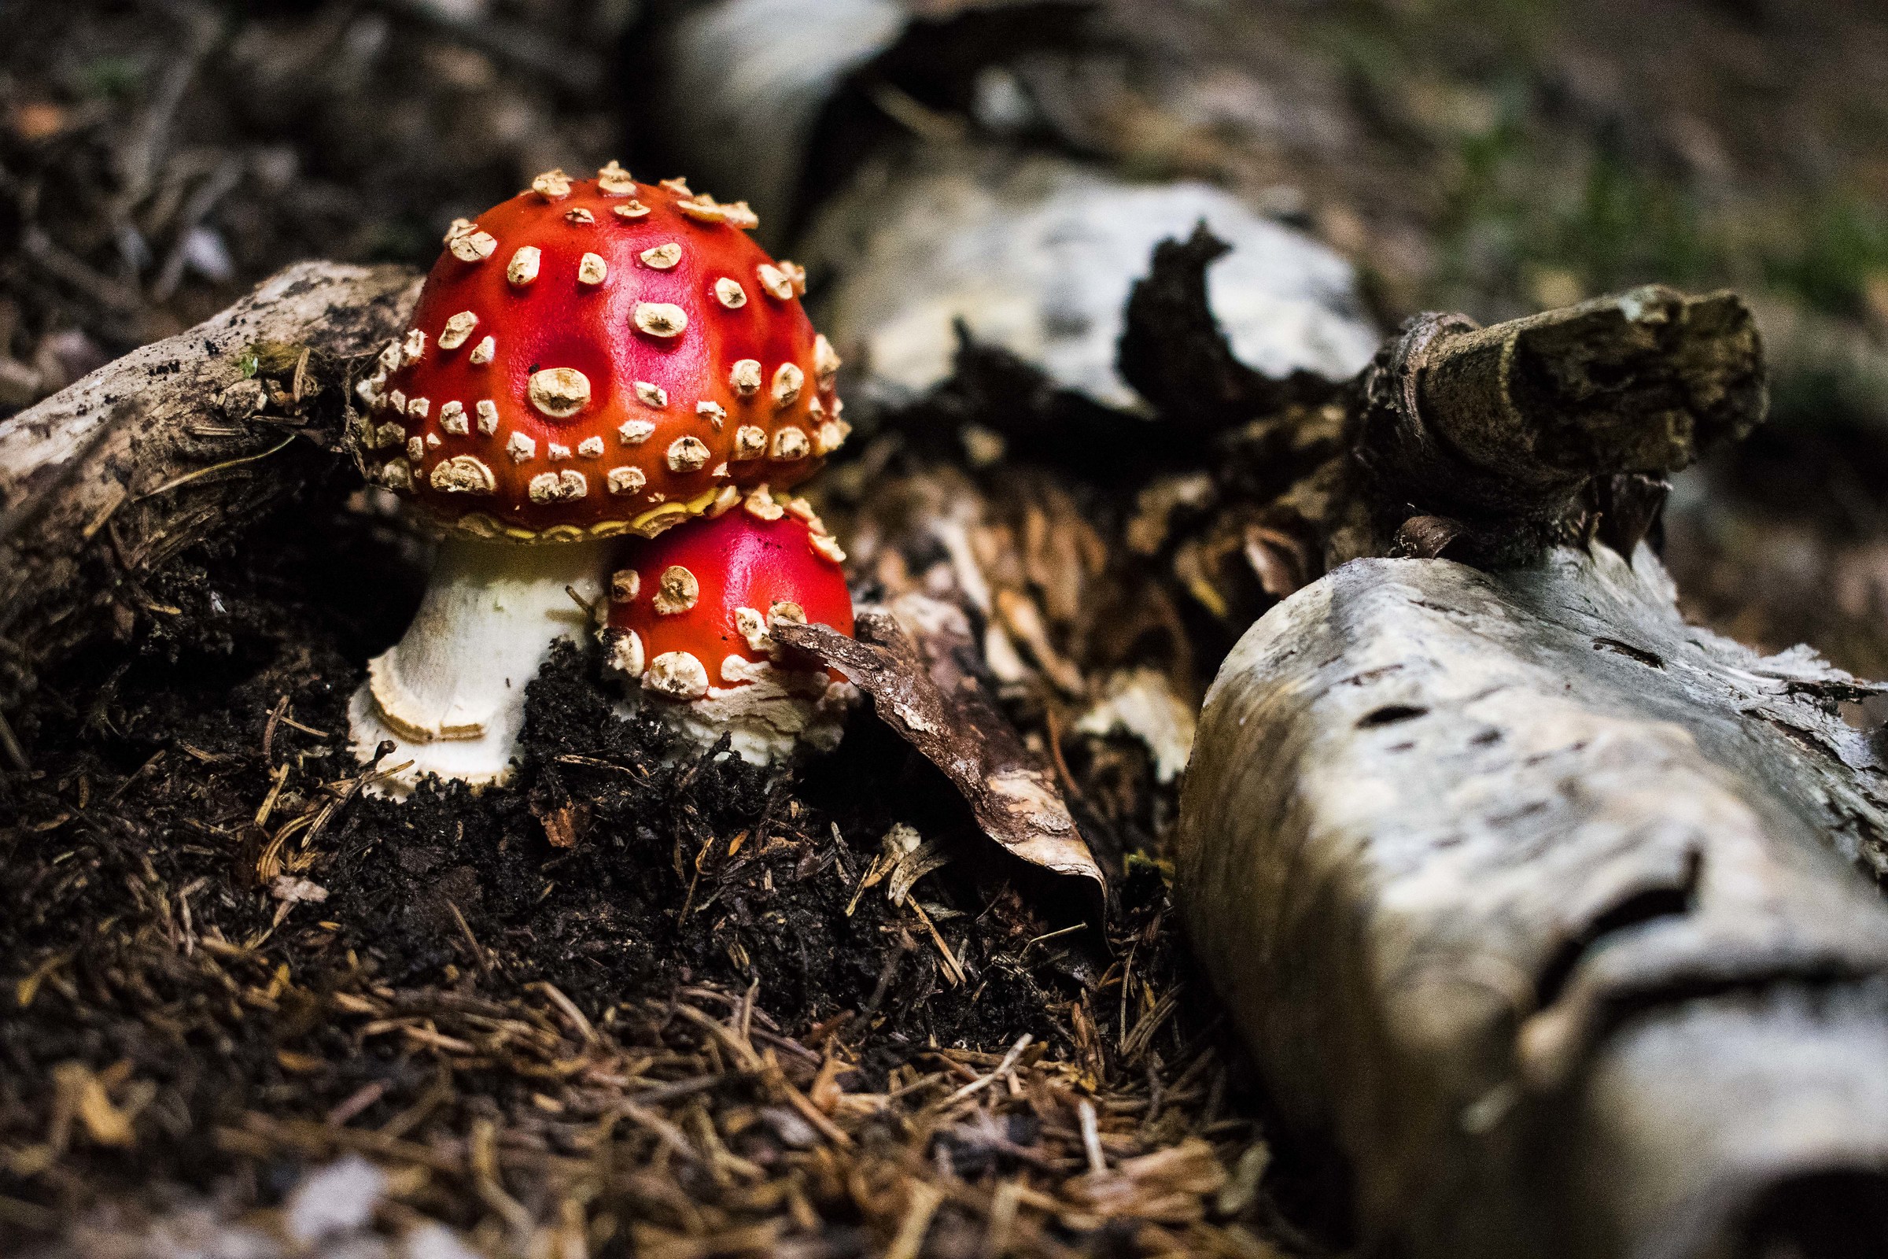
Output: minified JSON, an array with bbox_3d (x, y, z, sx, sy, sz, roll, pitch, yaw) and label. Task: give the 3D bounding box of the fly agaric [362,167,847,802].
[{"bbox_3d":[-0.056,-0.025,0.430,0.080,0.100,0.079,0,20,0],"label":"fly agaric"}]

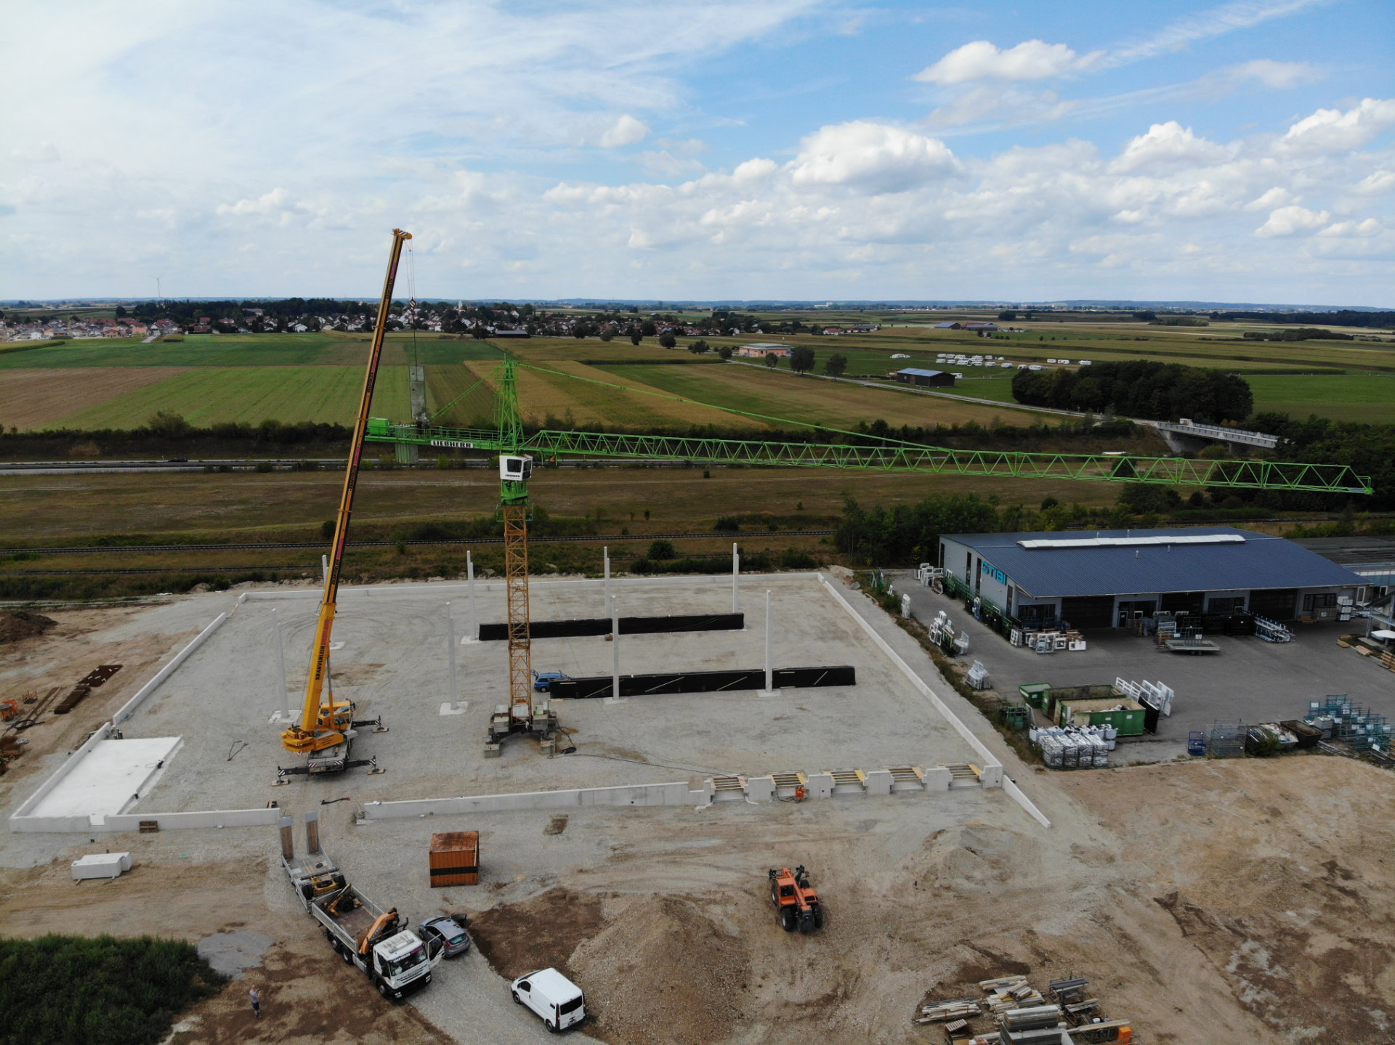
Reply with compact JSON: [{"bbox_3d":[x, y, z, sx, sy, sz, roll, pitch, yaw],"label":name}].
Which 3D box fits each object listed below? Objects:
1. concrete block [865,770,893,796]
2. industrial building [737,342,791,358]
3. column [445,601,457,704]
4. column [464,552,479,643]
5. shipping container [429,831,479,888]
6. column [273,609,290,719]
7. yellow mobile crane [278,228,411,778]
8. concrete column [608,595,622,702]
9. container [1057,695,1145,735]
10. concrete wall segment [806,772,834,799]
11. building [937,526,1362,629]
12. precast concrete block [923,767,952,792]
[{"bbox_3d":[14.392,20.832,77.169,2.467,1.882,0.350,-1,13,-7],"label":"concrete block"},{"bbox_3d":[46.670,-117.430,659.860,34.000,8.000,24.000,2,13,8],"label":"industrial building"},{"bbox_3d":[-22.617,12.350,89.346,0.530,10.200,0.530,-2,13,-7],"label":"column"},{"bbox_3d":[-25.096,8.196,107.468,0.530,10.200,0.530,-2,13,-7],"label":"column"},{"bbox_3d":[-16.217,22.503,64.774,2.990,2.600,2.400,-2,13,-7],"label":"shipping container"},{"bbox_3d":[-37.624,12.761,87.387,0.530,10.200,0.530,-2,13,-7],"label":"column"},{"bbox_3d":[-28.711,-2.073,79.013,13.260,42.900,12.600,-4,13,-16],"label":"yellow mobile crane"},{"bbox_3d":[-7.654,11.940,91.299,0.530,10.200,0.530,-2,13,-7],"label":"concrete column"},{"bbox_3d":[36.165,17.561,86.516,6.700,2.390,2.450,-2,13,-9],"label":"container"},{"bbox_3d":[9.664,20.944,76.675,2.378,1.900,0.350,-1,13,-7],"label":"concrete wall segment"},{"bbox_3d":[56.101,6.598,122.510,42.500,7.800,25.600,-2,13,-8],"label":"building"},{"bbox_3d":[19.204,20.723,77.783,2.499,1.924,0.350,-1,13,-7],"label":"precast concrete block"}]

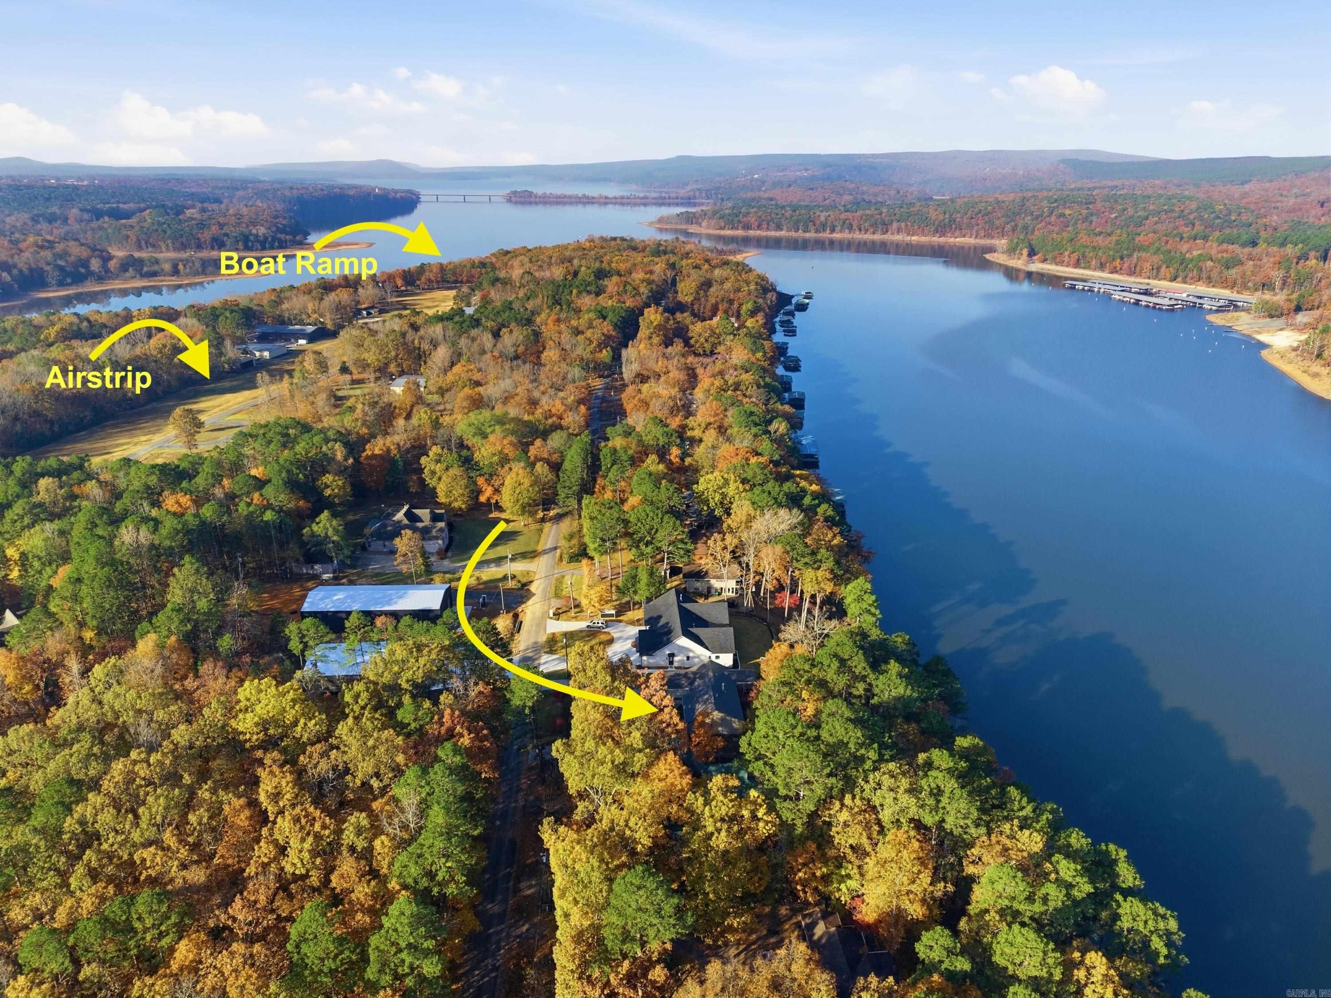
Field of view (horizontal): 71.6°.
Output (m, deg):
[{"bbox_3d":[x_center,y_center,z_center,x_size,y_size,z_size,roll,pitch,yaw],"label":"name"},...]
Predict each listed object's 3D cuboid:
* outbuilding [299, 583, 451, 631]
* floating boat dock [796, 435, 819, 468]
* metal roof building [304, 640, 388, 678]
[{"bbox_3d":[-65.890,24.530,212.380,30.770,7.270,12.870,-1,20,-2],"label":"outbuilding"},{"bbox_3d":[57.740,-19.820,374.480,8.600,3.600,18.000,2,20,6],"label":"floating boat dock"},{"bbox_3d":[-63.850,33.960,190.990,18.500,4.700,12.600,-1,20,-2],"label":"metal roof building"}]

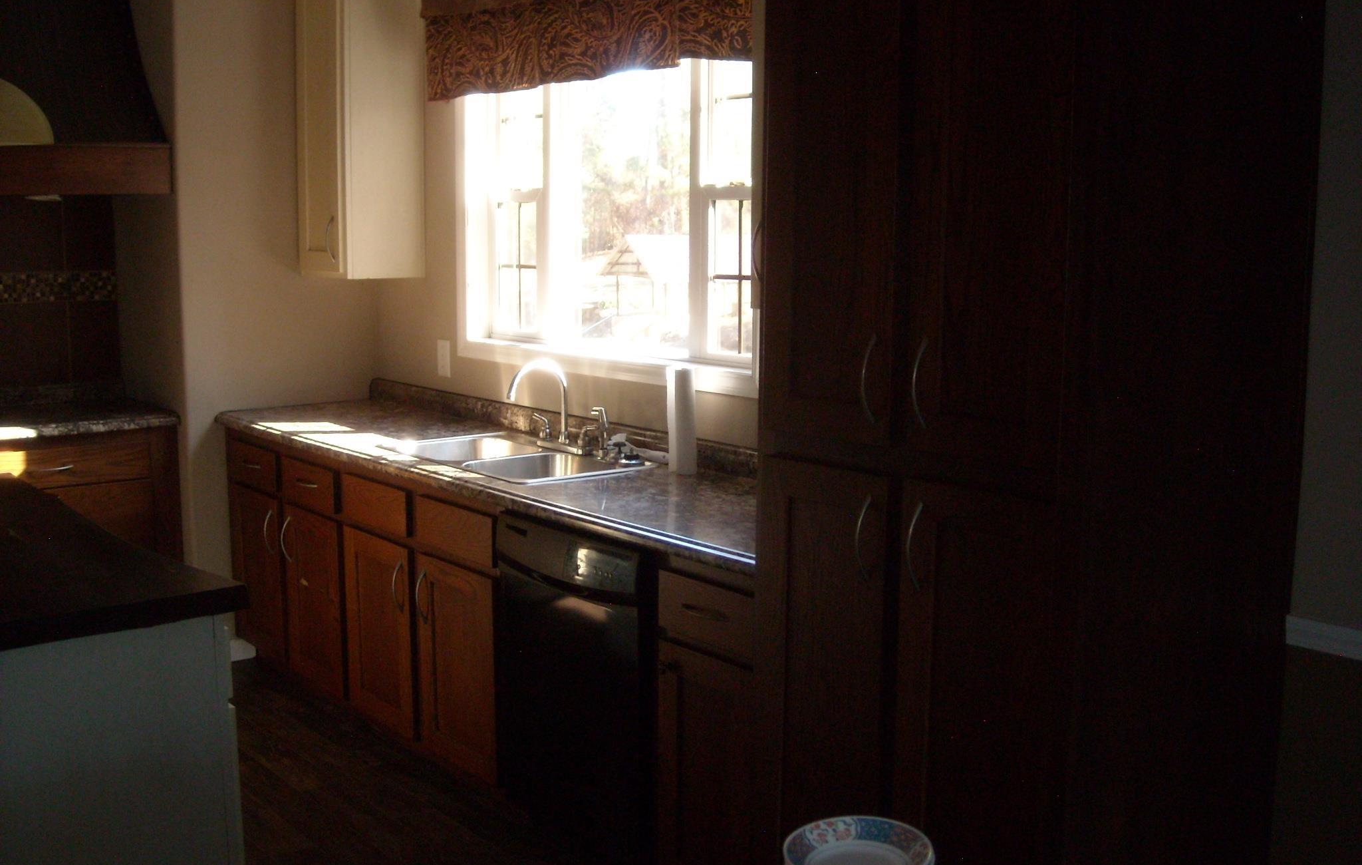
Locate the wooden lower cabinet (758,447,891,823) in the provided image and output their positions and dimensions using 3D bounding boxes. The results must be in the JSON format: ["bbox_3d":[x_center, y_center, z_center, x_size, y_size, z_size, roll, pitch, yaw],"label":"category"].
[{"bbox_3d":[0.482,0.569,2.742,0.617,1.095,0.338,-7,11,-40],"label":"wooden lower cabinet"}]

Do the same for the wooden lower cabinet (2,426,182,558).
[{"bbox_3d":[-2.224,0.402,4.813,0.751,0.871,0.607,-7,11,-40],"label":"wooden lower cabinet"}]

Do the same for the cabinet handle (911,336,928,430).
[{"bbox_3d":[0.387,-0.077,2.254,0.034,0.157,0.014,-7,11,-40],"label":"cabinet handle"}]

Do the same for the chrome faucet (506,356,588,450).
[{"bbox_3d":[-0.402,-0.084,3.991,0.224,0.264,0.254,-7,11,-40],"label":"chrome faucet"}]

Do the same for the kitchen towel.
[{"bbox_3d":[0.005,-0.032,3.622,0.080,0.282,0.080,0,8,0],"label":"kitchen towel"}]

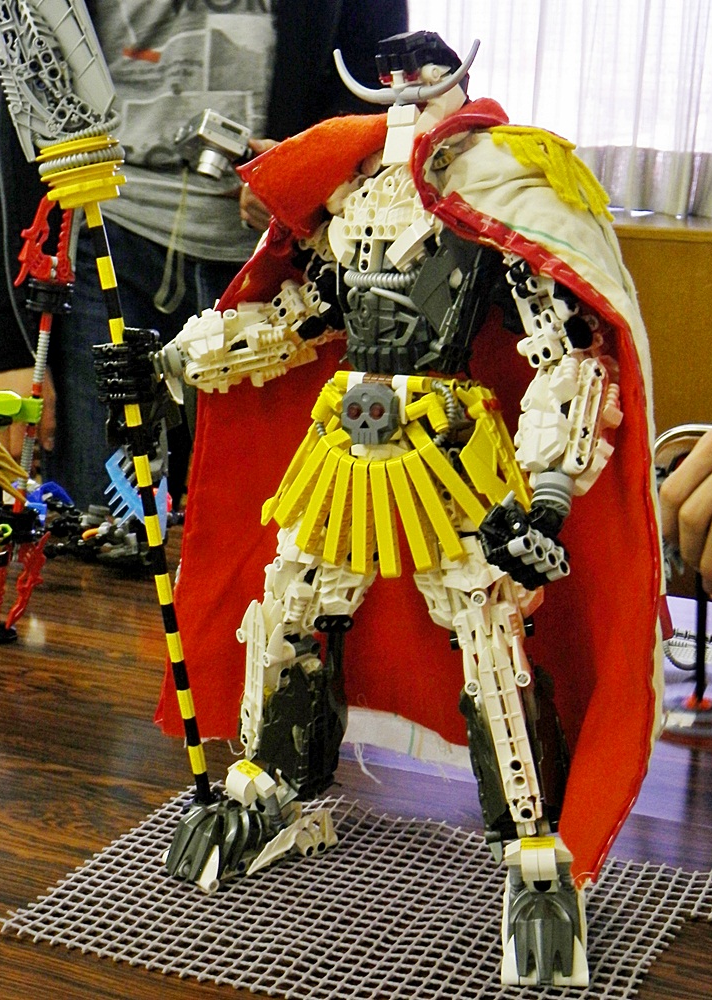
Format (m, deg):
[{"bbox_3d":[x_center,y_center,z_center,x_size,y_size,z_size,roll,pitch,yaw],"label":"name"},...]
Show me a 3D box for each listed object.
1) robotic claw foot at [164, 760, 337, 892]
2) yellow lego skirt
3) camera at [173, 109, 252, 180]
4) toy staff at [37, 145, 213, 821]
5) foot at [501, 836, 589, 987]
[{"bbox_3d":[-0.054,0.163,0.775,0.055,0.053,0.073,16,22,42],"label":"robotic claw foot"},{"bbox_3d":[0.021,-0.020,0.743,0.128,0.088,0.100,7,18,20],"label":"yellow lego skirt"},{"bbox_3d":[-0.169,-0.412,1.720,0.060,0.058,0.090,22,-7,-29],"label":"camera"},{"bbox_3d":[-0.111,-0.006,0.773,0.044,0.362,0.044,-9,9,3],"label":"toy staff"},{"bbox_3d":[0.087,0.186,0.699,0.041,0.053,0.072,0,17,0],"label":"foot"}]

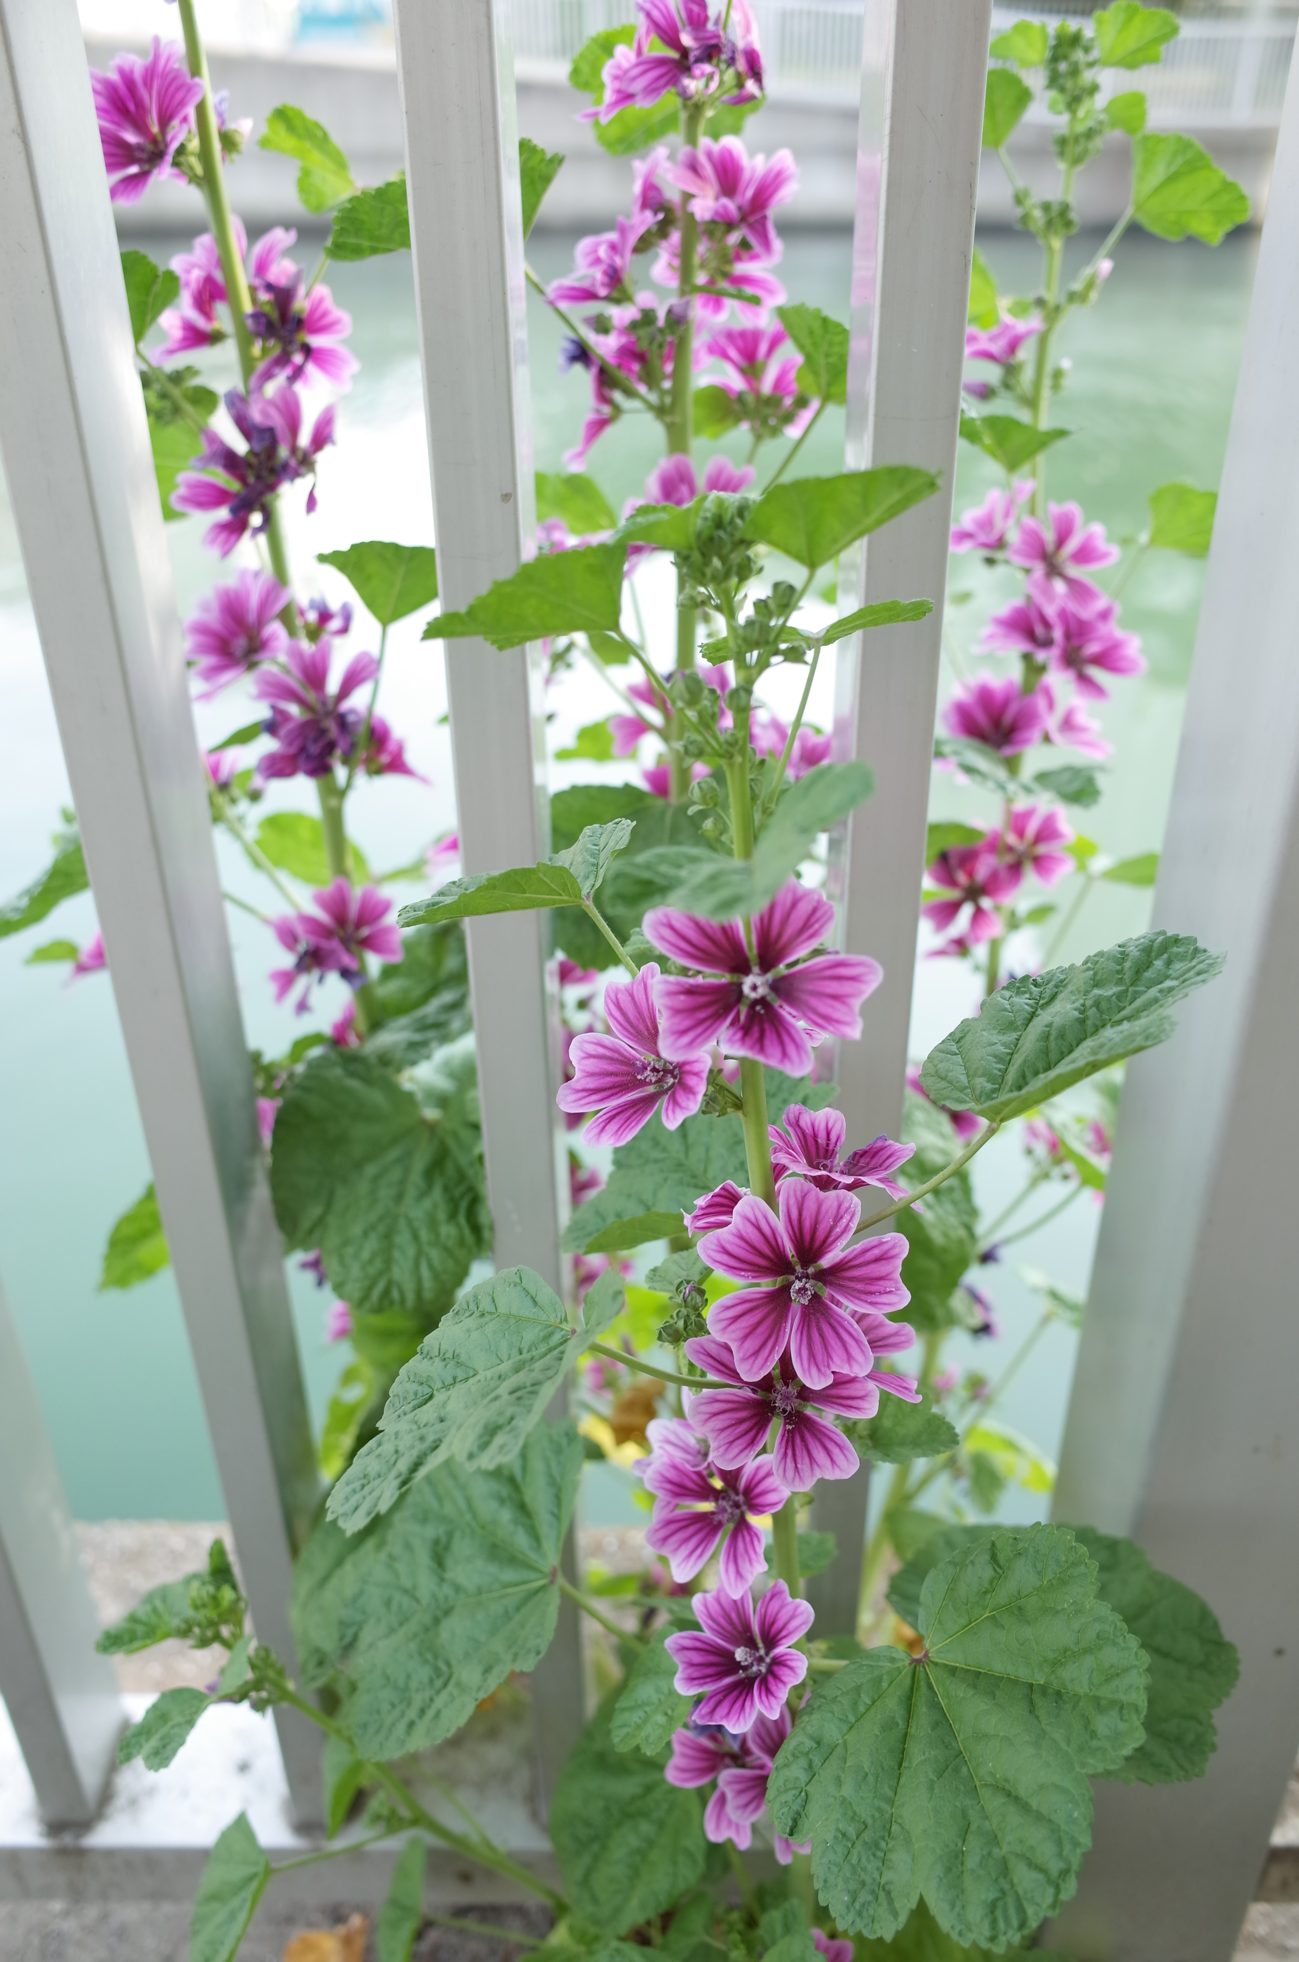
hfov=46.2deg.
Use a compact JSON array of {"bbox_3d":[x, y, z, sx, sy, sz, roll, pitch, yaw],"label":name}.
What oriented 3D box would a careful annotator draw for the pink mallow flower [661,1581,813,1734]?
[{"bbox_3d":[0.029,0.220,0.495,0.046,0.026,0.046,20,70,33],"label":"pink mallow flower"}]

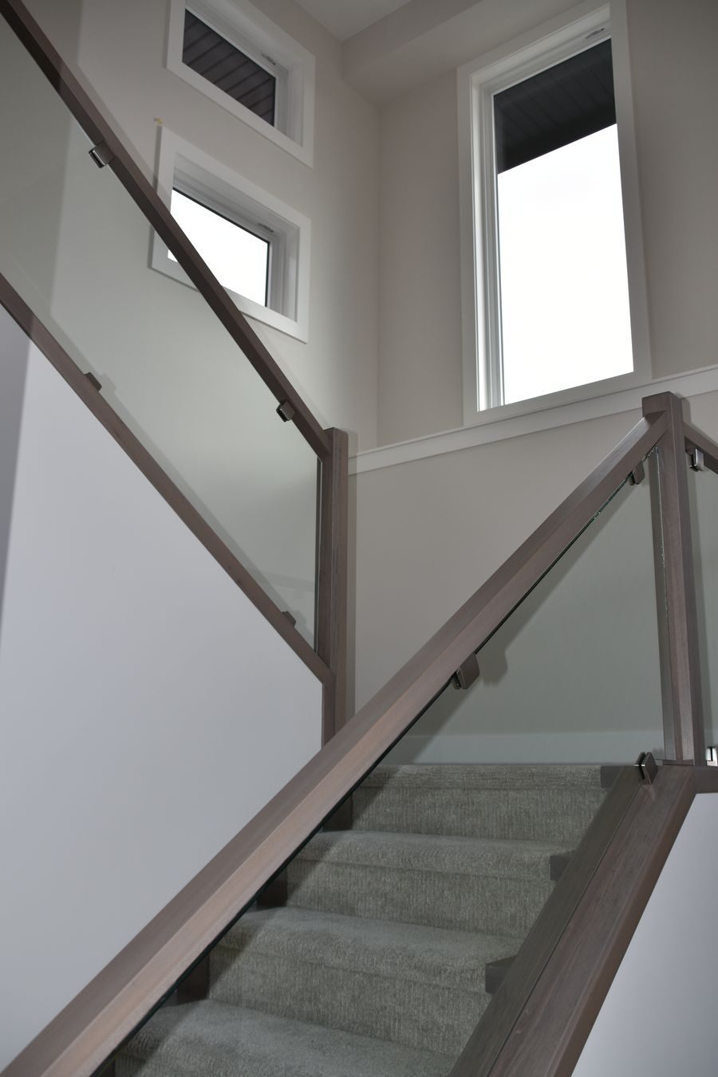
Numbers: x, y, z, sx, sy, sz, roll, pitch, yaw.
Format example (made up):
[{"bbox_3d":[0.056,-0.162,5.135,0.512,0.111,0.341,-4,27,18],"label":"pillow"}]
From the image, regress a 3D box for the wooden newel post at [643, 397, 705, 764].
[{"bbox_3d":[0.857,0.096,2.526,0.081,1.007,0.081,-10,-16,39],"label":"wooden newel post"}]

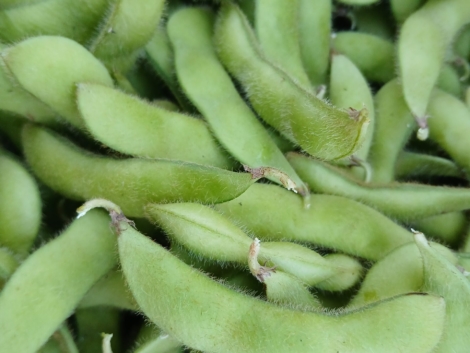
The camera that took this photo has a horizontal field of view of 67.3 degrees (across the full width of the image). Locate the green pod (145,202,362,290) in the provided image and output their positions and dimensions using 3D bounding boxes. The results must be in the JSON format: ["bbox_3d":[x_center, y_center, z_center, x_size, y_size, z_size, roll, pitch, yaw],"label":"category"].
[{"bbox_3d":[0.003,0.018,0.092,0.059,0.012,0.012,18,68,8],"label":"green pod"}]

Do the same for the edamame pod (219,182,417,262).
[{"bbox_3d":[0.021,0.011,0.097,0.058,0.009,0.016,12,67,5],"label":"edamame pod"}]

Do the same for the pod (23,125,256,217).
[{"bbox_3d":[-0.030,0.001,0.097,0.069,0.010,0.020,13,67,6],"label":"pod"}]

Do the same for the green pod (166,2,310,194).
[{"bbox_3d":[-0.003,-0.022,0.107,0.019,0.009,0.069,-27,81,-5],"label":"green pod"}]

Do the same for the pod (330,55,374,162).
[{"bbox_3d":[0.039,-0.023,0.118,0.014,0.009,0.040,3,72,1],"label":"pod"}]

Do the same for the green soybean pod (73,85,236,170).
[{"bbox_3d":[-0.026,-0.013,0.108,0.058,0.009,0.018,20,74,6],"label":"green soybean pod"}]

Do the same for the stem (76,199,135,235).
[{"bbox_3d":[-0.032,0.010,0.089,0.016,0.004,0.007,20,68,8],"label":"stem"}]

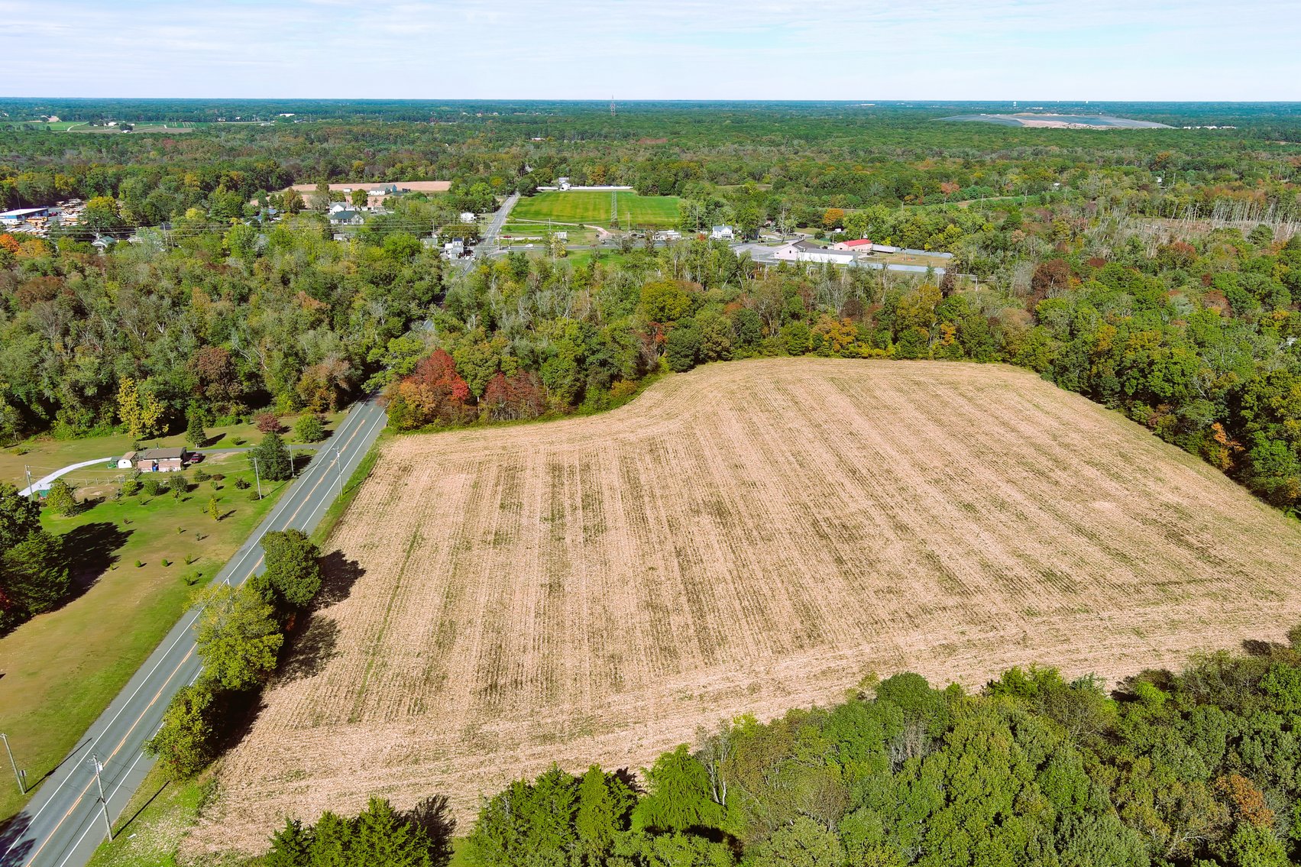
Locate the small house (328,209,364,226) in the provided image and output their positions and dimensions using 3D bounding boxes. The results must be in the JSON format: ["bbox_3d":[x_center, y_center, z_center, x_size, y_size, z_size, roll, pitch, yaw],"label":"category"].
[{"bbox_3d":[-210.441,-151.212,733.188,22.300,8.200,12.000,0,18,0],"label":"small house"}]

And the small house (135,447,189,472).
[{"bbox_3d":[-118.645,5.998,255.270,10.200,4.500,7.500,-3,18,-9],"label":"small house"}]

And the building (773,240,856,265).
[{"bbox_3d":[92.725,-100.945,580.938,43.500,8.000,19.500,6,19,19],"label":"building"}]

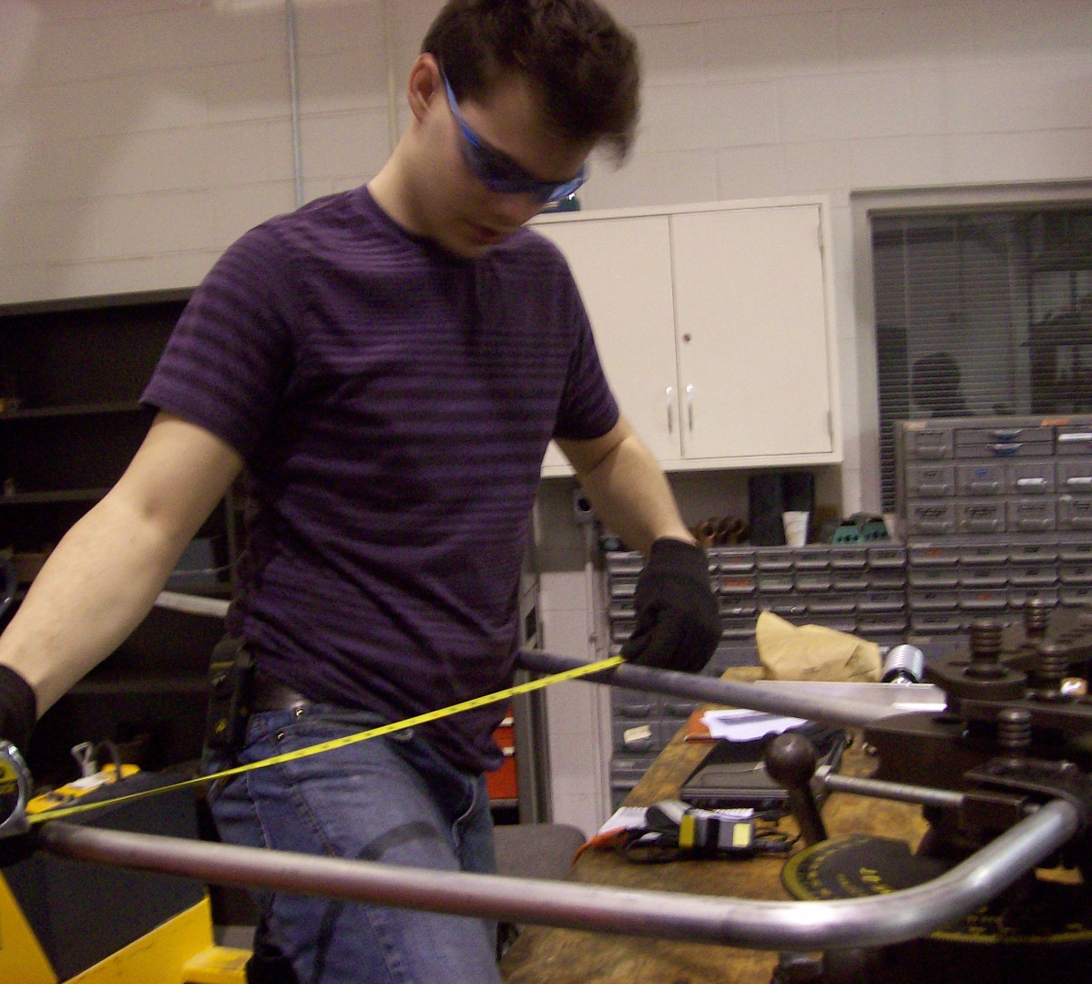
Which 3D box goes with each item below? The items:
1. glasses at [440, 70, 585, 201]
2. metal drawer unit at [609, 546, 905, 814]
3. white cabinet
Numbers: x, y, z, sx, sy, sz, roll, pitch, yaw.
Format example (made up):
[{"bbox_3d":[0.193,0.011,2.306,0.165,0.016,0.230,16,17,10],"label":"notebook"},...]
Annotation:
[{"bbox_3d":[-0.029,-0.350,1.363,0.145,0.155,0.050,2,-44,-39],"label":"glasses"},{"bbox_3d":[0.650,0.610,4.117,0.867,0.916,0.320,-3,4,7],"label":"metal drawer unit"},{"bbox_3d":[0.396,-0.458,4.086,0.914,0.763,0.320,-3,4,7],"label":"white cabinet"}]

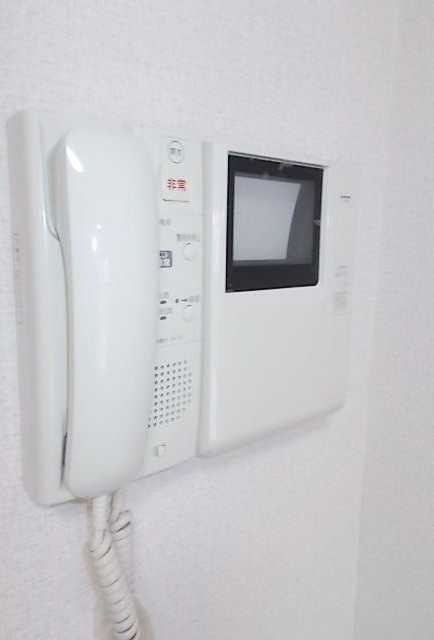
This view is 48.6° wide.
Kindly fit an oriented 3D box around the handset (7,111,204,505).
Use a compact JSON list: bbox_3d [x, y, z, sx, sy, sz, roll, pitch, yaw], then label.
[{"bbox_3d":[-0.057,-0.004,0.305,0.115,0.220,0.064,-6,11,-40],"label":"handset"}]

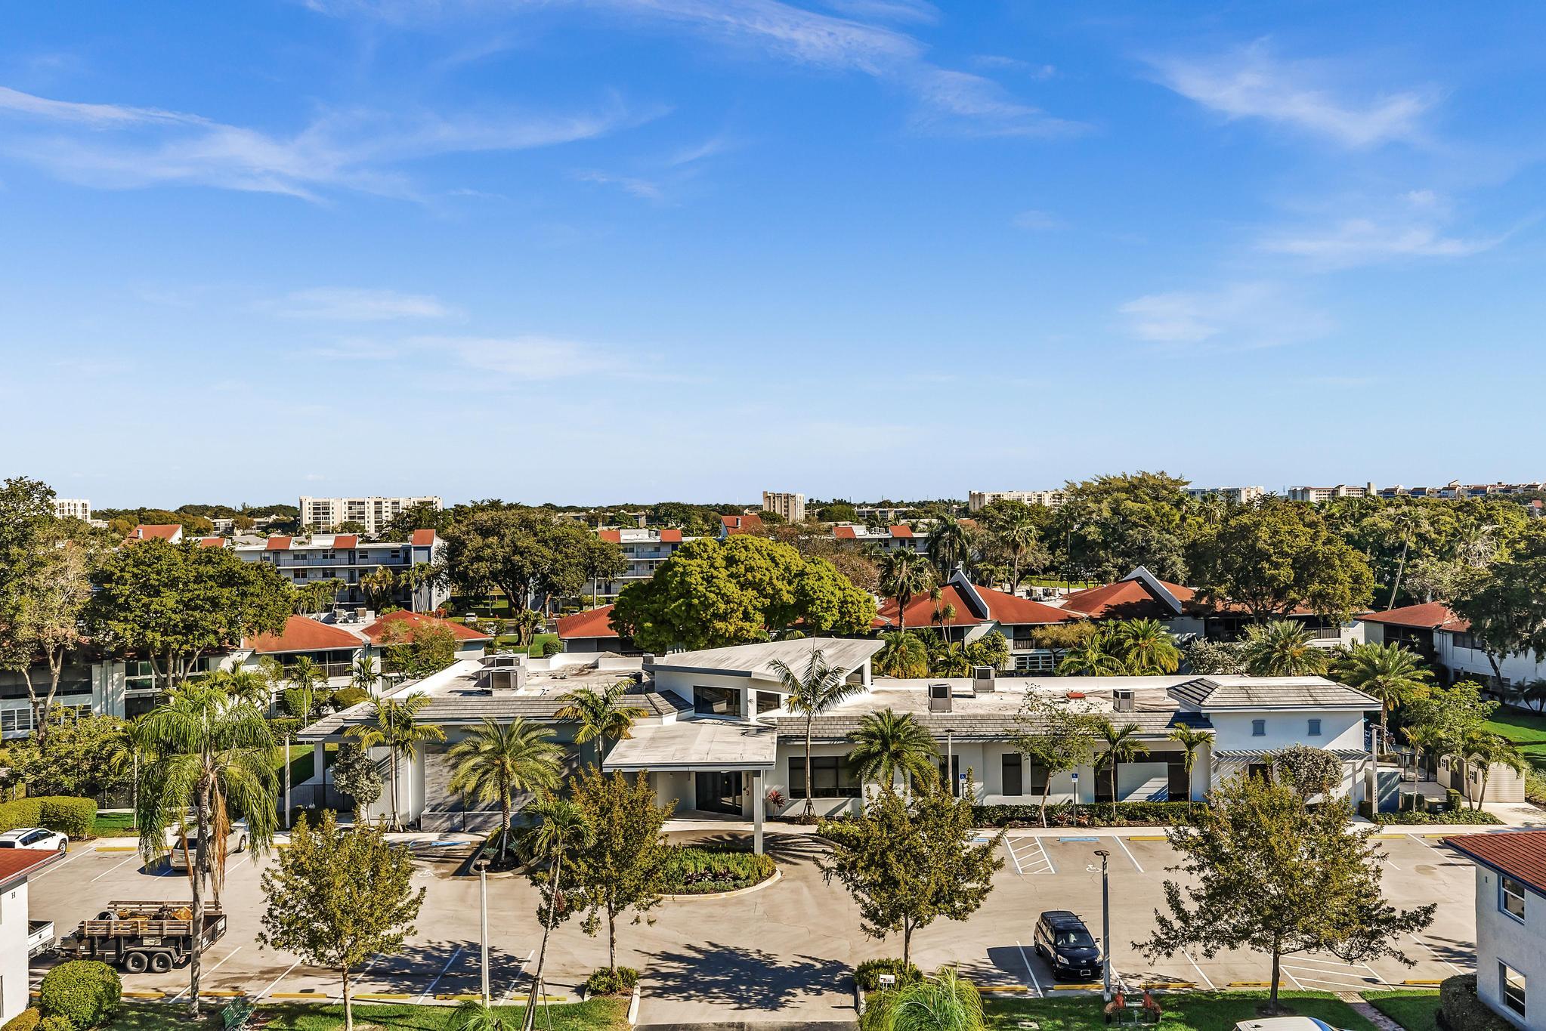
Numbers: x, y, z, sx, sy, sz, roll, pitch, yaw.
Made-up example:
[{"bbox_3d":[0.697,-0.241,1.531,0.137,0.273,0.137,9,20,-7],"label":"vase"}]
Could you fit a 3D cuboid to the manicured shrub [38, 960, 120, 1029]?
[{"bbox_3d":[-21.622,14.943,37.500,2.600,2.100,2.600,-1,1,-3],"label":"manicured shrub"}]

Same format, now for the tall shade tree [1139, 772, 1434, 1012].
[{"bbox_3d":[16.520,12.113,38.746,9.280,7.694,8.800,-1,1,2],"label":"tall shade tree"}]

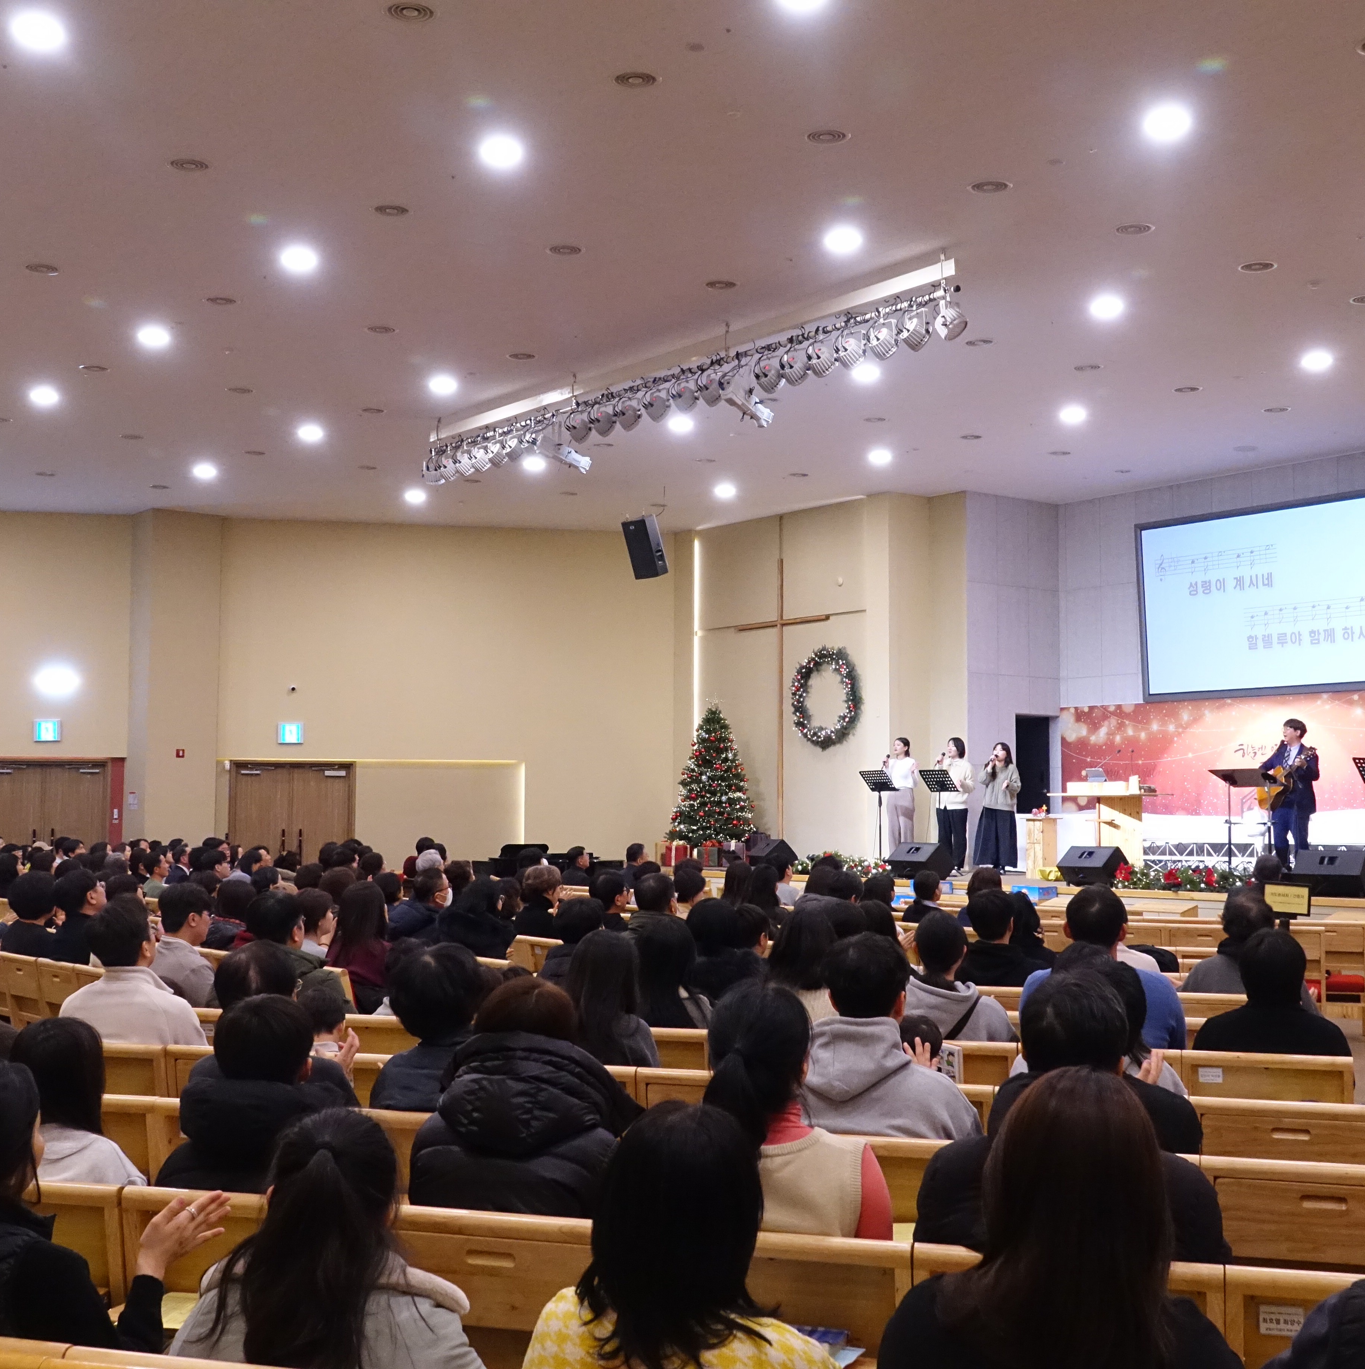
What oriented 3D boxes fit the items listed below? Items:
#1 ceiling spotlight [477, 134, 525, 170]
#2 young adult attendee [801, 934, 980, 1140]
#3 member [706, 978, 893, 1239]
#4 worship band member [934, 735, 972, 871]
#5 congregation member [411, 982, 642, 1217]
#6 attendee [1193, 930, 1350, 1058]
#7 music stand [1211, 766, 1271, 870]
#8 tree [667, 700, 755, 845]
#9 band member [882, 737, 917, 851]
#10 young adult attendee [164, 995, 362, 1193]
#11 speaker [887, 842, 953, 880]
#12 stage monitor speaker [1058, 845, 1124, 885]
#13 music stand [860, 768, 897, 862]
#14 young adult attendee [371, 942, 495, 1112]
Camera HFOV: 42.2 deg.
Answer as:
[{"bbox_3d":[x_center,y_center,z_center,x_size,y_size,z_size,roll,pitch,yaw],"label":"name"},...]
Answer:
[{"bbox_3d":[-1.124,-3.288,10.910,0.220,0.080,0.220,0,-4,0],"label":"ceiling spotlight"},{"bbox_3d":[0.544,1.258,4.407,0.520,1.300,0.750,-1,-4,14],"label":"young adult attendee"},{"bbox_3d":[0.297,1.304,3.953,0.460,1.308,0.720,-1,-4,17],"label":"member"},{"bbox_3d":[3.216,1.448,21.011,0.380,1.620,0.460,4,-6,-42],"label":"worship band member"},{"bbox_3d":[-0.225,1.216,3.740,0.530,1.232,0.770,-1,-4,19],"label":"congregation member"},{"bbox_3d":[1.993,1.401,5.949,0.500,1.175,0.760,-1,-4,19],"label":"attendee"},{"bbox_3d":[5.944,1.484,18.541,0.460,1.217,0.600,4,-6,-44],"label":"music stand"},{"bbox_3d":[0.397,1.430,24.783,1.250,2.200,1.250,0,-4,0],"label":"tree"},{"bbox_3d":[2.657,1.477,21.562,0.460,1.640,0.360,-4,-6,45],"label":"band member"},{"bbox_3d":[-0.944,1.364,4.343,0.500,1.239,0.740,-1,-4,17],"label":"young adult attendee"},{"bbox_3d":[2.653,1.968,19.765,0.390,0.390,0.670,3,-5,-32],"label":"speaker"},{"bbox_3d":[4.335,1.897,18.637,0.430,0.400,0.620,3,-5,-38],"label":"stage monitor speaker"},{"bbox_3d":[2.342,1.628,20.838,0.450,1.220,0.500,3,-5,-37],"label":"music stand"},{"bbox_3d":[-0.558,1.303,4.873,0.480,1.219,0.770,-1,-4,19],"label":"young adult attendee"}]

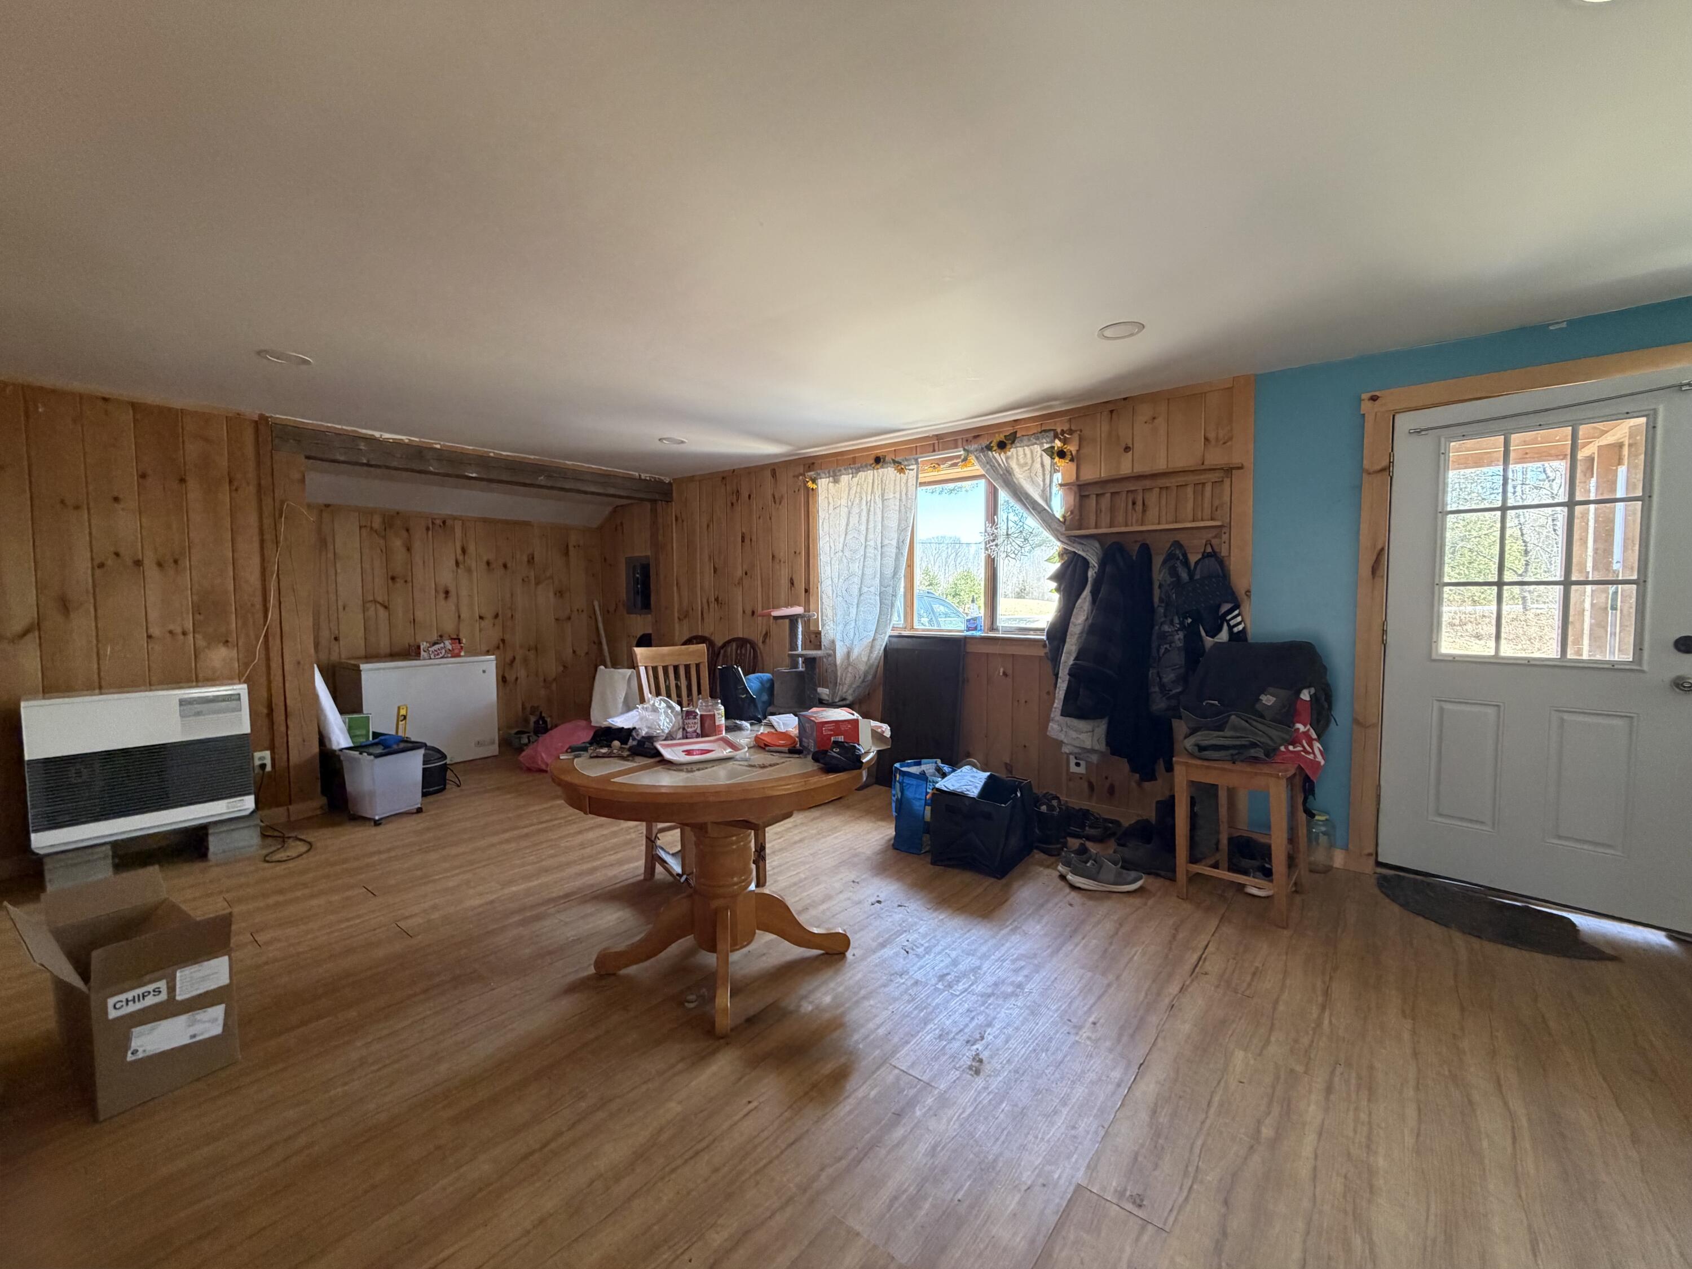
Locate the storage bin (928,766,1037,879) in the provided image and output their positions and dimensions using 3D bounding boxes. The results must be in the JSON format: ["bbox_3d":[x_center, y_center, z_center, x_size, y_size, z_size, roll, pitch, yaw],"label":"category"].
[{"bbox_3d":[0.665,0.900,3.307,0.342,0.358,0.442,2,4,35],"label":"storage bin"}]

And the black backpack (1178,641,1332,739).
[{"bbox_3d":[1.749,0.253,2.927,0.480,0.440,0.350,2,4,40],"label":"black backpack"}]

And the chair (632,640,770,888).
[{"bbox_3d":[-0.646,0.583,3.036,0.432,1.030,0.502,-3,4,-39],"label":"chair"}]

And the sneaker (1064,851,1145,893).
[{"bbox_3d":[1.132,1.024,2.979,0.322,0.141,0.116,0,3,3],"label":"sneaker"}]

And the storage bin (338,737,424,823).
[{"bbox_3d":[-2.648,0.849,3.934,0.315,0.395,0.290,1,3,24],"label":"storage bin"}]

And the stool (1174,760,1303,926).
[{"bbox_3d":[1.657,0.809,2.862,0.397,0.579,0.422,3,4,43],"label":"stool"}]

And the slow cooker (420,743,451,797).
[{"bbox_3d":[-2.784,0.875,4.442,0.360,0.280,0.340,1,3,18],"label":"slow cooker"}]

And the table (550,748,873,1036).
[{"bbox_3d":[-0.409,0.744,2.296,1.060,0.750,1.060,0,3,0],"label":"table"}]

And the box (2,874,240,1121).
[{"bbox_3d":[-1.980,0.944,1.872,0.650,0.420,0.330,2,4,34],"label":"box"}]

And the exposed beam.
[{"bbox_3d":[-2.525,-1.234,5.158,0.151,0.166,2.834,2,4,38],"label":"exposed beam"}]

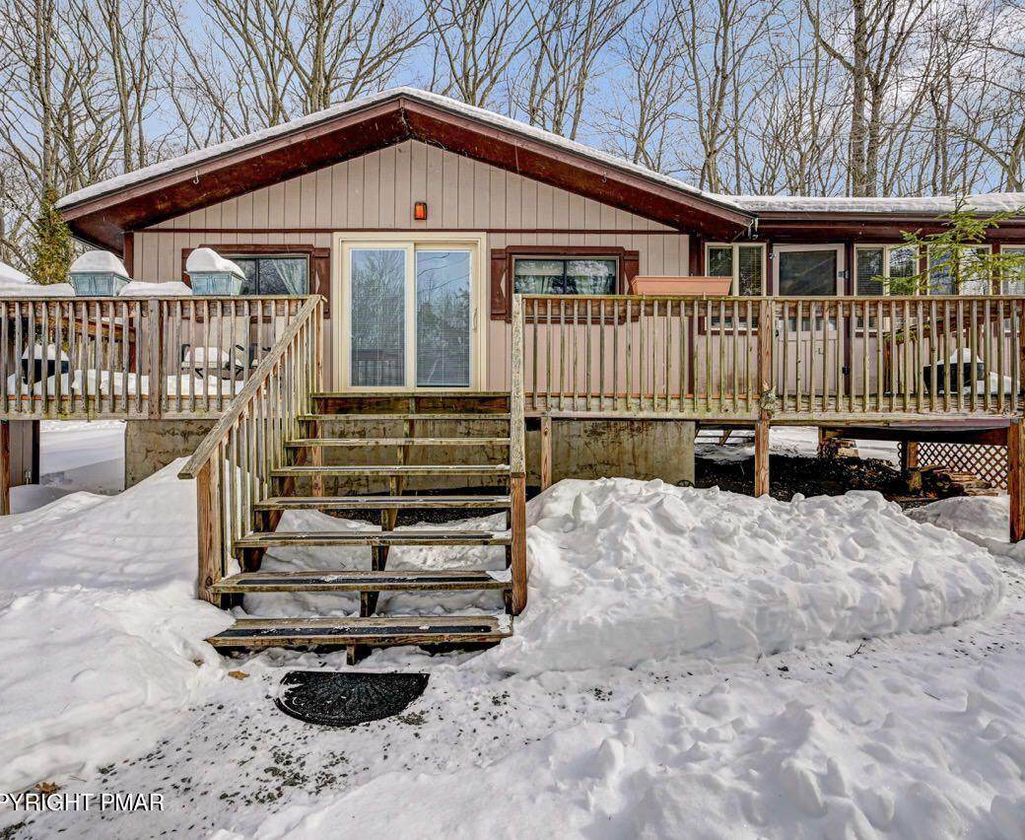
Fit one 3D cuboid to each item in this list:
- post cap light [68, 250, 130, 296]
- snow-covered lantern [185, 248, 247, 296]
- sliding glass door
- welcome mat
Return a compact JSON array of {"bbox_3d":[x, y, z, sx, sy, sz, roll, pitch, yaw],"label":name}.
[{"bbox_3d":[-3.730,-1.325,4.770,0.410,0.420,0.250,0,0,-1],"label":"post cap light"},{"bbox_3d":[-2.785,-1.380,4.950,0.430,0.460,0.290,0,0,0],"label":"snow-covered lantern"},{"bbox_3d":[-1.294,-1.290,6.790,1.770,2.020,0.110,0,0,-1],"label":"sliding glass door"},{"bbox_3d":[-0.835,1.378,2.620,0.780,0.020,0.490,0,0,-1],"label":"welcome mat"}]

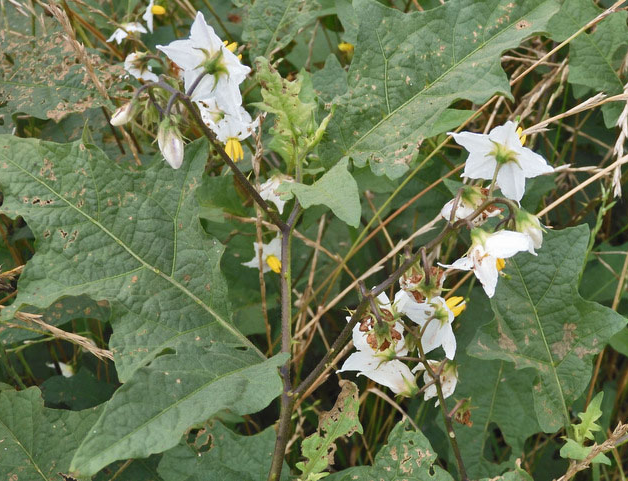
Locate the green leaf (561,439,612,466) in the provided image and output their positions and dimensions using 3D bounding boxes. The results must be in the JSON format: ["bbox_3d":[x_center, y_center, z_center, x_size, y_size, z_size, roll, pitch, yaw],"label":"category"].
[{"bbox_3d":[0.153,0.119,0.470,0.028,0.006,0.017,0,41,0],"label":"green leaf"}]

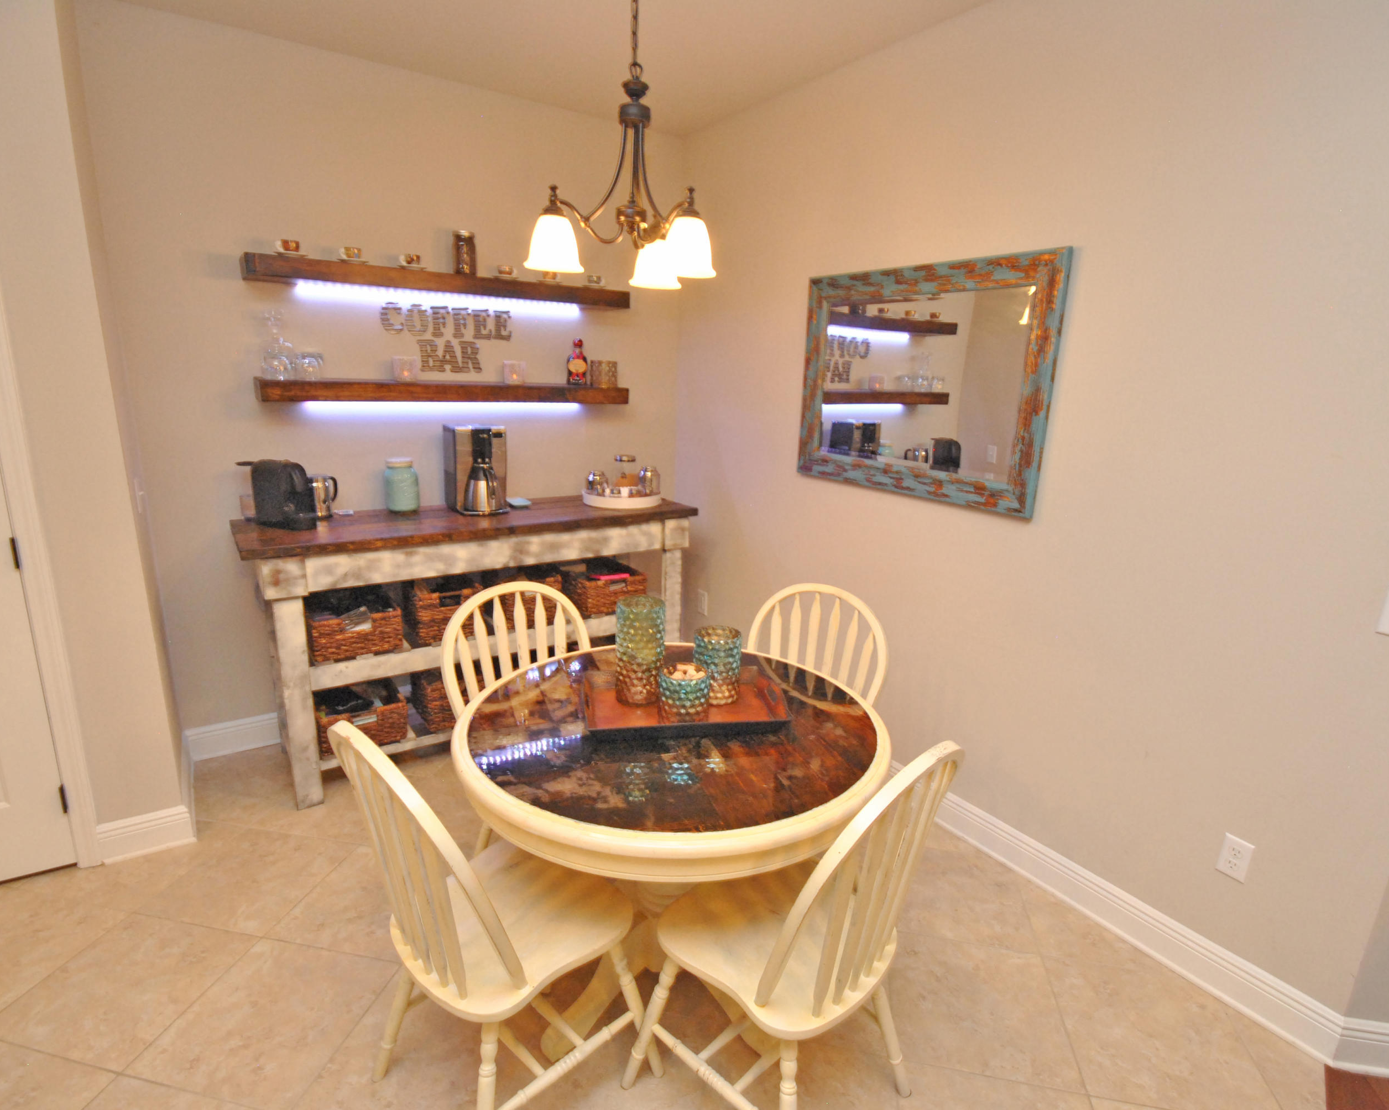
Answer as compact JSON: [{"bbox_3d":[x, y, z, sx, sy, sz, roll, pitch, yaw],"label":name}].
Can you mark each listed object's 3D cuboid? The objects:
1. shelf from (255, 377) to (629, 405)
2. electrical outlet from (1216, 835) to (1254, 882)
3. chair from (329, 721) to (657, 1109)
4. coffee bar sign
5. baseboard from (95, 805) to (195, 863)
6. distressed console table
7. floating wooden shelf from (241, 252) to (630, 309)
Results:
[{"bbox_3d":[-1.006,-0.708,3.038,1.550,0.070,0.200,-8,17,-35],"label":"shelf"},{"bbox_3d":[1.444,0.811,1.847,0.007,0.114,0.070,-8,17,-34],"label":"electrical outlet"},{"bbox_3d":[-0.425,0.741,1.456,0.478,1.007,0.578,14,18,39],"label":"chair"},{"bbox_3d":[-1.077,-0.948,3.053,0.573,0.274,0.020,-8,17,-34],"label":"coffee bar sign"},{"bbox_3d":[-1.825,0.925,2.310,0.244,0.140,0.025,-8,17,-34],"label":"baseboard"},{"bbox_3d":[-0.903,0.318,3.103,1.840,1.005,0.546,-8,17,-36],"label":"distressed console table"},{"bbox_3d":[-1.002,-1.136,2.940,1.535,0.080,0.204,-8,17,-34],"label":"floating wooden shelf"}]

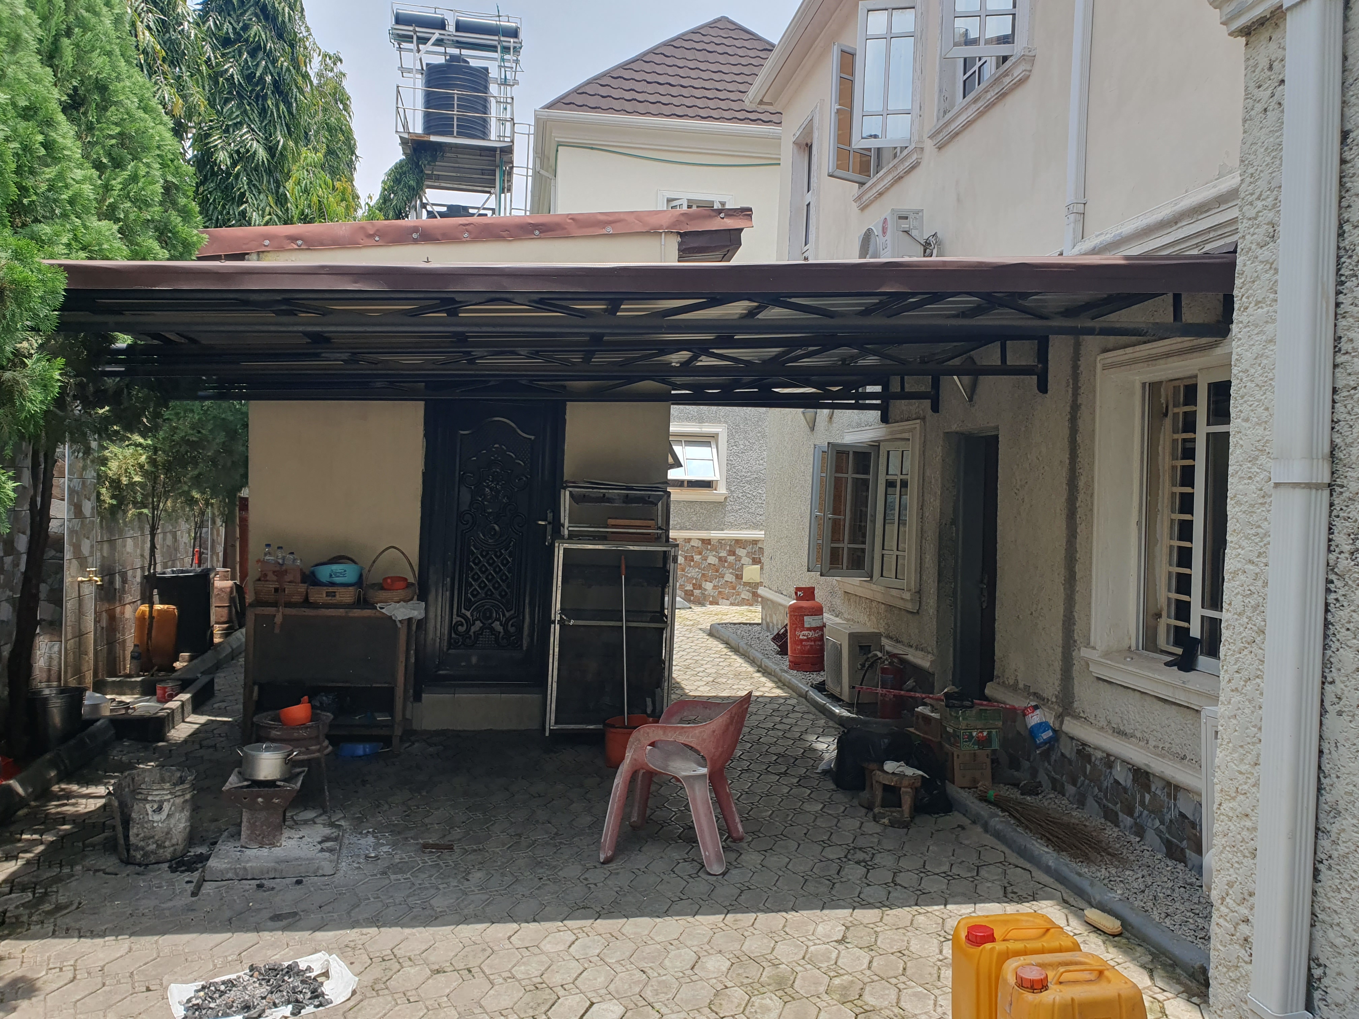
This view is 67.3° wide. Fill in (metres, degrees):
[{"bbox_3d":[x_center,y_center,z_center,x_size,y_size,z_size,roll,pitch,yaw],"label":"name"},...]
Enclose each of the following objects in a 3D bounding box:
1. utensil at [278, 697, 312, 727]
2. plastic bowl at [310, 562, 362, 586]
[{"bbox_3d":[-1.934,1.030,5.180,0.165,0.125,0.200,-15,-8,26],"label":"utensil"},{"bbox_3d":[-2.164,0.408,6.478,0.335,0.135,0.335,2,1,-9],"label":"plastic bowl"}]

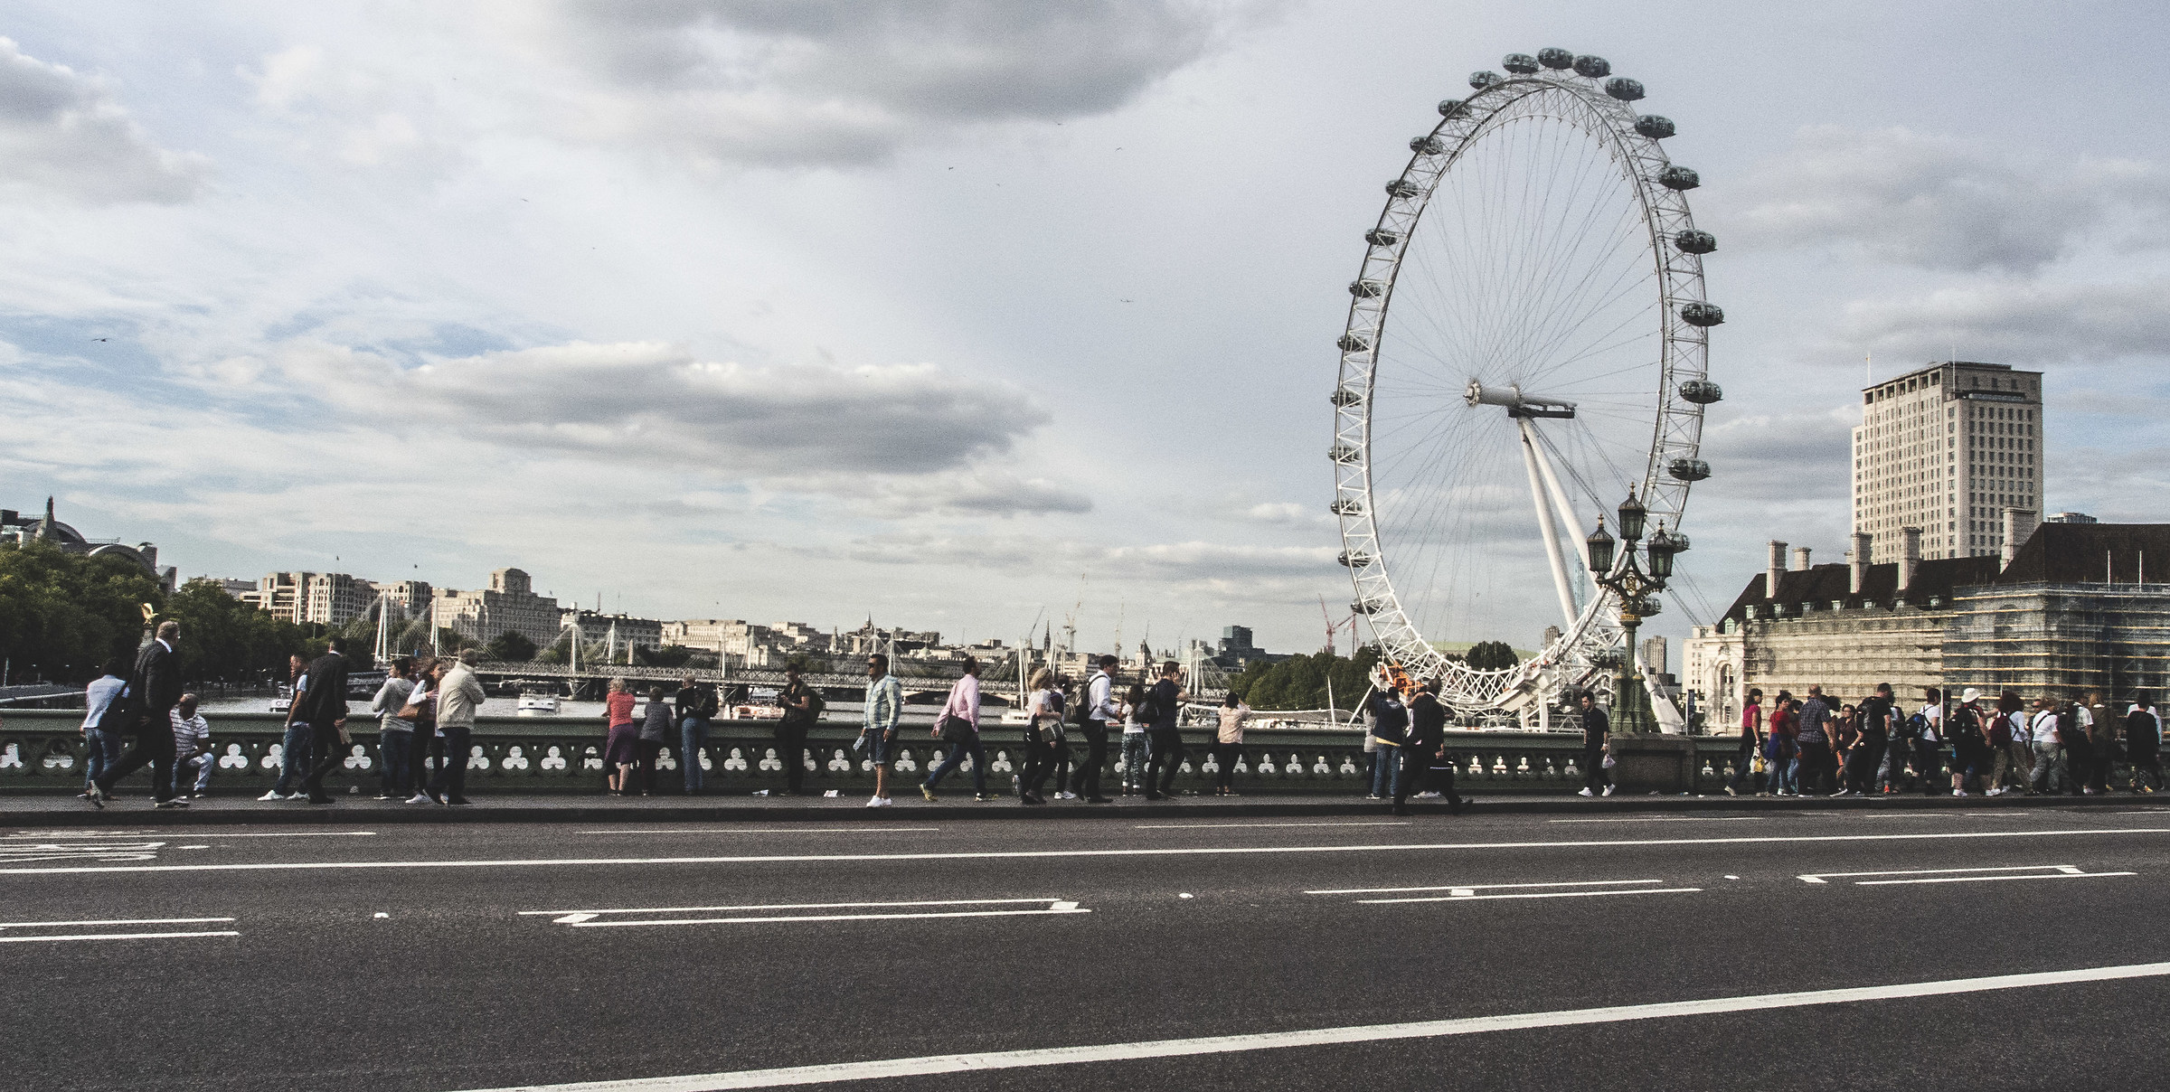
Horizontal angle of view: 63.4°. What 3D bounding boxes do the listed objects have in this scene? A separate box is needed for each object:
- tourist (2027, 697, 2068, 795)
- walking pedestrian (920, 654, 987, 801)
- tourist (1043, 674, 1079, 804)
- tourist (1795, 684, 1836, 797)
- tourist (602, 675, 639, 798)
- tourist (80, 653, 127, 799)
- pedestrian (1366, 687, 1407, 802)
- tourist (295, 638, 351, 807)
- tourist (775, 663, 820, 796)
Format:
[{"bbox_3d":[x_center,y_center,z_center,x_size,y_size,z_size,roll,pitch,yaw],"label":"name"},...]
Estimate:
[{"bbox_3d":[15.840,3.294,28.900,0.500,1.610,0.500,3,-4,-23],"label":"tourist"},{"bbox_3d":[-1.602,2.232,21.400,0.780,1.757,0.530,4,-5,-24],"label":"walking pedestrian"},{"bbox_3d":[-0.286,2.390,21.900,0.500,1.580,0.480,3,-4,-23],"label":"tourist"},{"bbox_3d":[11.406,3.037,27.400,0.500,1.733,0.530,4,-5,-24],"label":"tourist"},{"bbox_3d":[-5.999,2.468,22.709,0.480,1.532,0.550,3,-4,-20],"label":"tourist"},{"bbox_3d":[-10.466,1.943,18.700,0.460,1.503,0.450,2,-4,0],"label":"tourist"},{"bbox_3d":[4.337,2.853,25.300,0.570,1.625,0.420,1,-4,4],"label":"pedestrian"},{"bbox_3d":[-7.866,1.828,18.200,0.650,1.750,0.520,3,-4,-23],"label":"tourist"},{"bbox_3d":[-3.836,2.457,23.435,0.500,1.764,0.500,5,-5,-40],"label":"tourist"}]

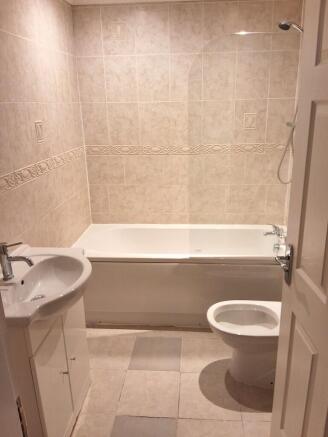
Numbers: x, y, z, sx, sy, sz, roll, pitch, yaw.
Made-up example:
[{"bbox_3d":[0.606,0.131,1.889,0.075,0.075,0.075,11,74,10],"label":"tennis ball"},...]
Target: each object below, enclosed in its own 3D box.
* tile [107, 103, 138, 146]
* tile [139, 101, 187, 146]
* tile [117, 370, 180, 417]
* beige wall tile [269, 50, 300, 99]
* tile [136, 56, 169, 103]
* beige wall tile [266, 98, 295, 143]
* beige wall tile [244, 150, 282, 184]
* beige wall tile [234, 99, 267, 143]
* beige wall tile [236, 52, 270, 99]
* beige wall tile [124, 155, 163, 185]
[{"bbox_3d":[-0.320,-0.758,2.852,0.250,0.334,0.012,0,18,6],"label":"tile"},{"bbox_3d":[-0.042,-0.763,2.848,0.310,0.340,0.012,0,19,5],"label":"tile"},{"bbox_3d":[-0.074,1.000,2.024,0.327,0.012,0.347,0,17,4],"label":"tile"},{"bbox_3d":[0.906,-1.083,2.663,0.209,0.340,0.012,0,19,5],"label":"beige wall tile"},{"bbox_3d":[-0.080,-1.075,2.727,0.250,0.334,0.012,0,18,6],"label":"tile"},{"bbox_3d":[0.914,-0.762,2.778,0.208,0.340,0.012,0,17,4],"label":"beige wall tile"},{"bbox_3d":[0.823,-0.400,2.854,0.332,0.254,0.012,0,18,6],"label":"beige wall tile"},{"bbox_3d":[0.675,-0.753,2.755,0.250,0.334,0.012,0,18,6],"label":"beige wall tile"},{"bbox_3d":[0.676,-1.084,2.681,0.252,0.340,0.012,0,19,5],"label":"beige wall tile"},{"bbox_3d":[-0.162,-0.403,2.970,0.334,0.247,0.012,0,17,4],"label":"beige wall tile"}]

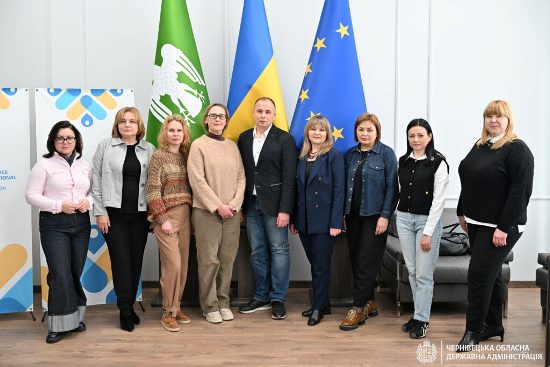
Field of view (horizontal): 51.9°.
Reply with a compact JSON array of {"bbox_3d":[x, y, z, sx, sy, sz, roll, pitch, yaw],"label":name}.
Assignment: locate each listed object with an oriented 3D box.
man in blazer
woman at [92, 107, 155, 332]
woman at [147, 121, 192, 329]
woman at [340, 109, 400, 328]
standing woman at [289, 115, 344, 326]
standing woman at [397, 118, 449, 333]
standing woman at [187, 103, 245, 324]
[{"bbox_3d":[-0.066,0.200,4.675,0.500,1.810,0.330,1,4,18],"label":"man in blazer"},{"bbox_3d":[-1.172,0.268,4.400,0.480,1.708,0.320,-1,4,-20],"label":"woman"},{"bbox_3d":[-0.826,0.294,4.427,0.410,1.652,0.340,-2,4,-25],"label":"woman"},{"bbox_3d":[0.754,0.285,4.465,0.440,1.666,0.360,2,4,28],"label":"woman"},{"bbox_3d":[0.338,0.286,4.543,0.450,1.655,0.310,1,4,20],"label":"standing woman"},{"bbox_3d":[1.104,0.328,4.236,0.410,1.607,0.320,2,4,30],"label":"standing woman"},{"bbox_3d":[-0.480,0.237,4.554,0.440,1.751,0.310,-1,4,-12],"label":"standing woman"}]

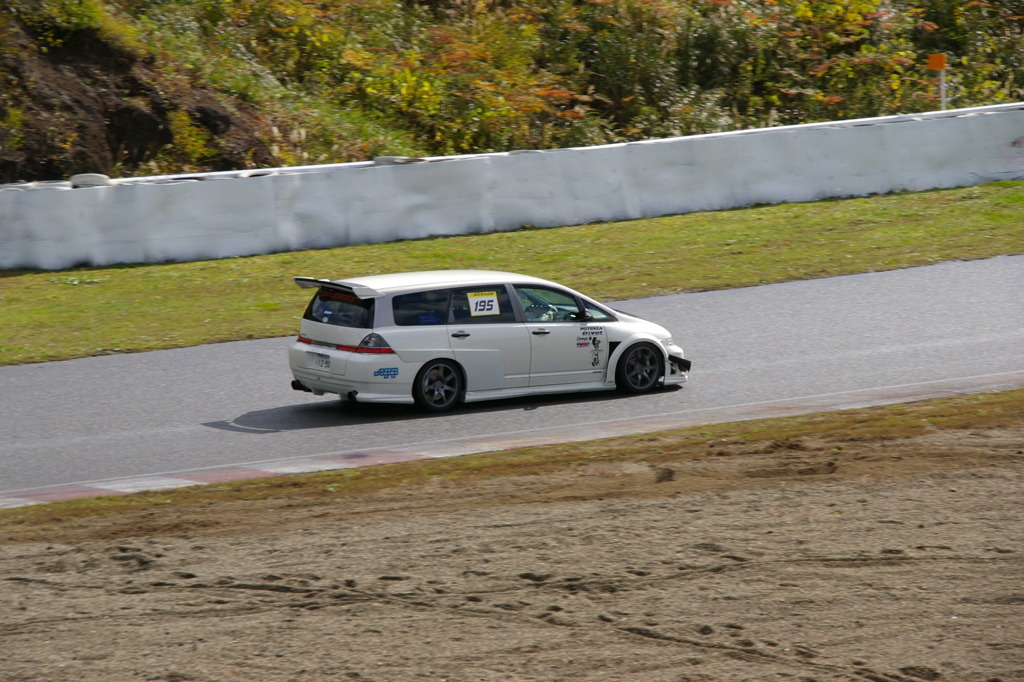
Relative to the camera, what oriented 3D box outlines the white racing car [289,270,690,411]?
[{"bbox_3d":[-0.208,-0.107,57.401,4.800,1.470,1.830,-5,8,-37],"label":"white racing car"}]

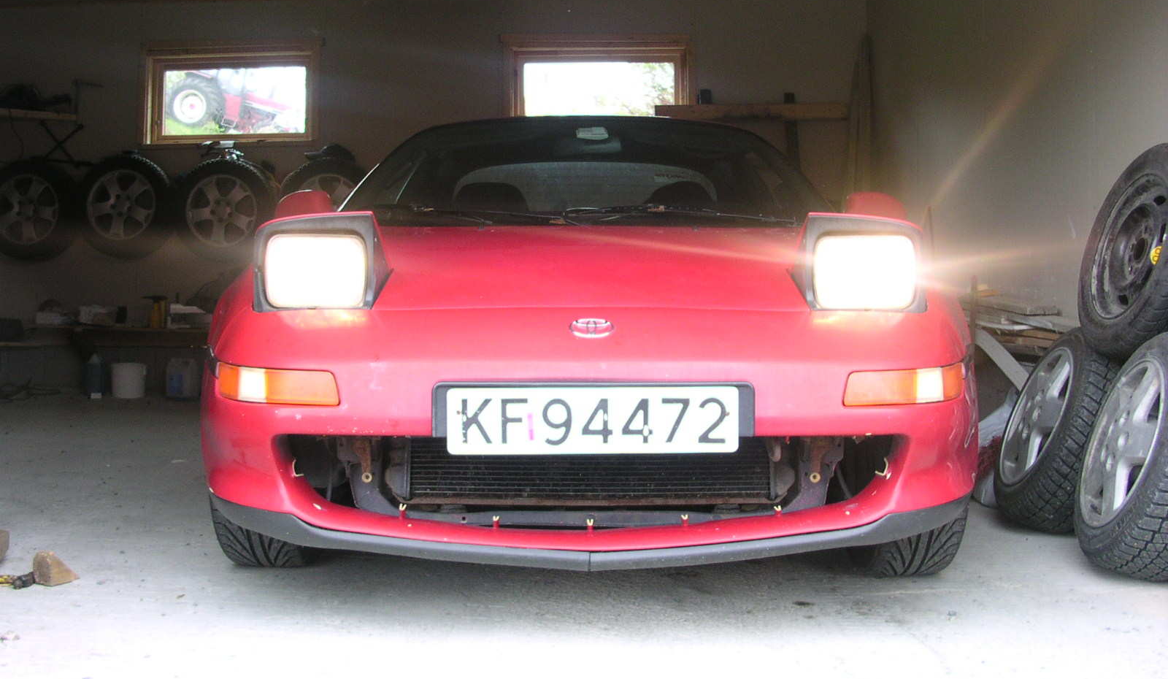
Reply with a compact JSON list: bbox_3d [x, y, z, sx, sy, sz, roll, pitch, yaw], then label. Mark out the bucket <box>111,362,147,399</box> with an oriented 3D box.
[{"bbox_3d":[-2.951,0.266,8.100,0.233,0.225,0.233,0,1,0],"label":"bucket"}]

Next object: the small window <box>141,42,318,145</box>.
[{"bbox_3d":[-2.356,-1.645,8.320,1.210,0.690,0.120,0,1,0],"label":"small window"}]

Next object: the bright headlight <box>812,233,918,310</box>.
[{"bbox_3d":[0.576,-0.139,2.560,0.205,0.150,0.100,0,1,0],"label":"bright headlight"}]

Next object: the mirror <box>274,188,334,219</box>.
[{"bbox_3d":[-0.784,-0.362,3.500,0.175,0.130,0.130,0,1,0],"label":"mirror"}]

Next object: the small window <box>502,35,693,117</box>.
[{"bbox_3d":[0.085,-1.677,8.300,1.250,0.690,0.120,0,1,0],"label":"small window"}]

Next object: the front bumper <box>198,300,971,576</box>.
[{"bbox_3d":[0.013,0.165,2.410,1.660,0.470,0.550,0,1,0],"label":"front bumper"}]

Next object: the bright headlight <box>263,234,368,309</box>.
[{"bbox_3d":[-0.549,-0.139,2.560,0.205,0.150,0.100,0,1,0],"label":"bright headlight"}]

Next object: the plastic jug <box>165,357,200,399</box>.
[{"bbox_3d":[-2.602,0.252,8.100,0.190,0.265,0.140,0,1,4],"label":"plastic jug"}]

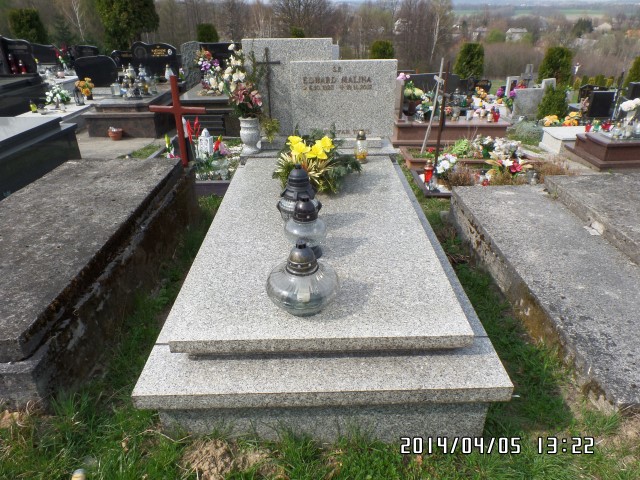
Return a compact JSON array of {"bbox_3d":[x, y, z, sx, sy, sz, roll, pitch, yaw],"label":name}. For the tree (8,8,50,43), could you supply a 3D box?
[{"bbox_3d":[-10.266,-7.355,15.000,1.250,1.750,1.250,-1,29,0],"label":"tree"}]

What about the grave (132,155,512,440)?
[{"bbox_3d":[0.003,0.049,2.081,1.080,0.346,1.912,-1,29,0],"label":"grave"}]

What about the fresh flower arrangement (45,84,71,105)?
[{"bbox_3d":[-3.334,-1.835,5.400,0.300,0.260,0.270,-1,29,0],"label":"fresh flower arrangement"}]

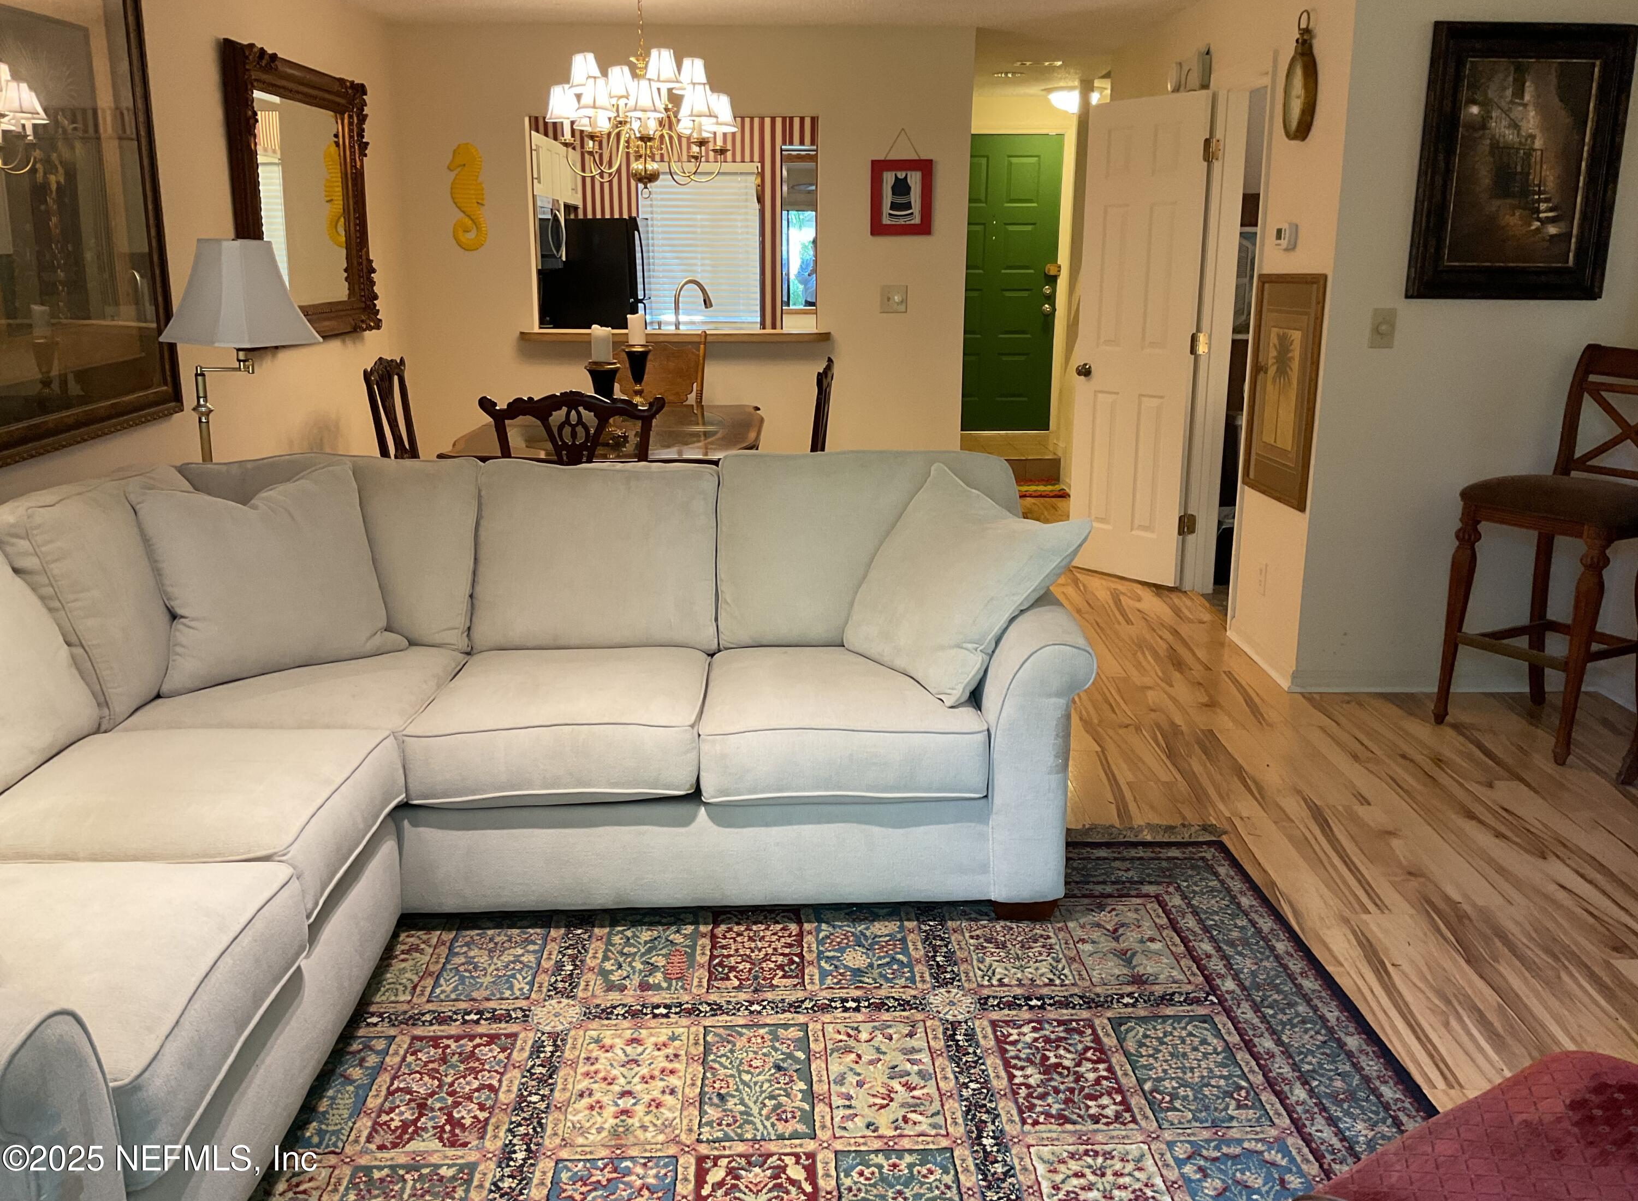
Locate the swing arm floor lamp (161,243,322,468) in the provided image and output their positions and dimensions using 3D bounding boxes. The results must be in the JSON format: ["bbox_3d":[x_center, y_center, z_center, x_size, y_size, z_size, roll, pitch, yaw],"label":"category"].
[{"bbox_3d":[-1.589,-0.266,3.804,0.480,1.450,0.440,0,14,-1],"label":"swing arm floor lamp"}]

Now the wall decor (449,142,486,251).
[{"bbox_3d":[-1.669,-1.915,6.521,0.185,0.500,0.035,0,14,-1],"label":"wall decor"}]

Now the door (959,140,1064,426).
[{"bbox_3d":[1.222,-2.207,9.647,0.914,2.030,0.050,0,14,-1],"label":"door"}]

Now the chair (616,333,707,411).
[{"bbox_3d":[-0.743,-0.661,6.185,0.470,1.050,0.530,0,14,-1],"label":"chair"}]

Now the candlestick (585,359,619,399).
[{"bbox_3d":[-0.770,-0.718,4.915,0.122,0.280,0.122,0,14,-1],"label":"candlestick"}]

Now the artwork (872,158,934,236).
[{"bbox_3d":[0.379,-1.854,6.313,0.285,0.341,0.020,0,14,-1],"label":"artwork"}]

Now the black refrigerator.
[{"bbox_3d":[-1.548,-1.747,9.292,0.790,1.655,0.750,0,14,-1],"label":"black refrigerator"}]

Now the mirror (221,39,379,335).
[{"bbox_3d":[-1.907,-1.505,5.188,0.100,0.985,1.220,0,14,-1],"label":"mirror"}]

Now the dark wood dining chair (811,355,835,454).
[{"bbox_3d":[-0.230,-0.456,5.483,0.570,1.000,0.560,1,14,2],"label":"dark wood dining chair"}]

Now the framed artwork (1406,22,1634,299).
[{"bbox_3d":[2.118,-1.322,4.163,0.607,0.796,0.040,0,14,-1],"label":"framed artwork"}]

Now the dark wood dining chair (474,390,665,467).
[{"bbox_3d":[-0.737,-0.192,4.426,0.560,1.005,0.570,0,14,-1],"label":"dark wood dining chair"}]

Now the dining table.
[{"bbox_3d":[-0.763,-0.289,5.342,1.075,0.760,1.660,0,14,-1],"label":"dining table"}]

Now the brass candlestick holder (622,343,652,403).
[{"bbox_3d":[-0.753,-0.922,5.716,0.125,0.270,0.125,0,14,-1],"label":"brass candlestick holder"}]

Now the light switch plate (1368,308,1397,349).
[{"bbox_3d":[1.769,-0.848,4.290,0.077,0.124,0.018,0,14,-1],"label":"light switch plate"}]

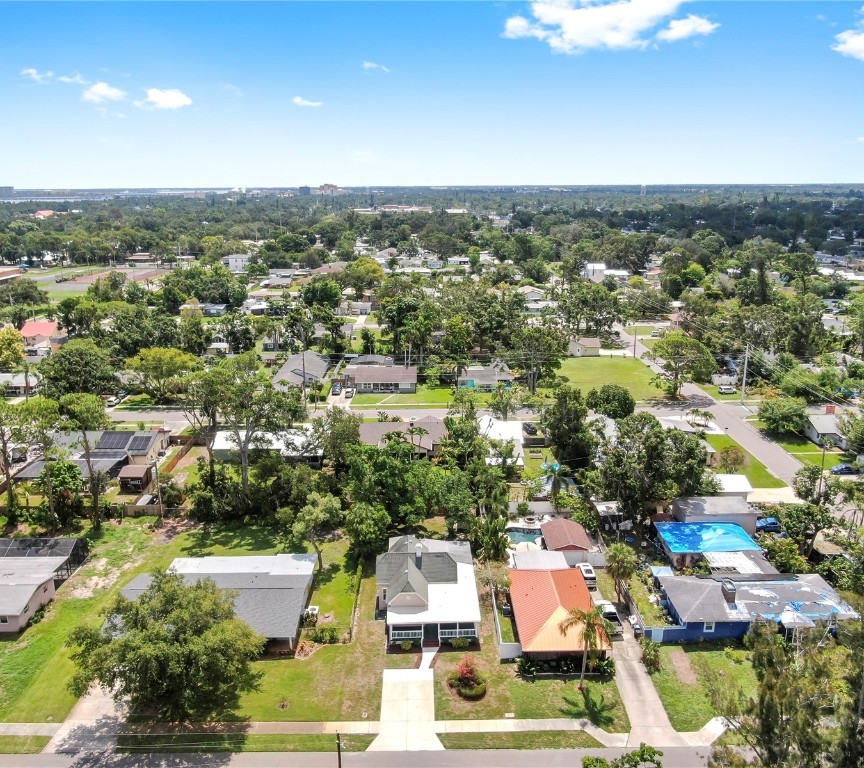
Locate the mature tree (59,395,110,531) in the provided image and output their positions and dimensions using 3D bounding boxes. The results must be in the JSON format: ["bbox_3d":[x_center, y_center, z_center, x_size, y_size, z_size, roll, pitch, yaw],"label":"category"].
[{"bbox_3d":[-50.071,11.496,104.044,7.500,20.500,7.500,-1,16,-1],"label":"mature tree"}]

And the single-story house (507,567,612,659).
[{"bbox_3d":[13.880,25.190,80.380,9.200,4.800,16.200,0,16,0],"label":"single-story house"}]

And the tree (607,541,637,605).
[{"bbox_3d":[22.530,22.540,84.070,3.700,7.800,3.700,0,16,0],"label":"tree"}]

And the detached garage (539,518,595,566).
[{"bbox_3d":[18.451,21.717,97.170,5.900,3.600,7.000,-1,16,-1],"label":"detached garage"}]

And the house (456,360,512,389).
[{"bbox_3d":[13.270,-1.800,176.560,13.600,4.700,12.500,0,16,0],"label":"house"}]

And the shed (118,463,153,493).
[{"bbox_3d":[-50.091,15.853,120.214,4.300,3.400,4.200,-1,16,-1],"label":"shed"}]

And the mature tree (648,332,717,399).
[{"bbox_3d":[57.781,-4.336,164.608,16.000,16.000,15.000,0,16,0],"label":"mature tree"}]

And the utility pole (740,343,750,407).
[{"bbox_3d":[72.206,-2.601,163.318,0.500,14.100,0.500,-1,16,-1],"label":"utility pole"}]

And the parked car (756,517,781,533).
[{"bbox_3d":[48.443,20.487,103.114,4.400,1.470,1.800,0,16,0],"label":"parked car"}]

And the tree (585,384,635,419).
[{"bbox_3d":[37.160,4.520,146.880,9.900,8.300,9.300,0,16,0],"label":"tree"}]

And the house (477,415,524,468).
[{"bbox_3d":[13.077,11.008,133.934,8.800,4.500,24.000,-1,16,-1],"label":"house"}]

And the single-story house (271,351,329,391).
[{"bbox_3d":[-34.026,-3.619,186.863,11.800,4.800,27.000,-1,16,-1],"label":"single-story house"}]

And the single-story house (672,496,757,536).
[{"bbox_3d":[41.187,19.328,103.974,10.200,3.300,6.300,0,16,0],"label":"single-story house"}]

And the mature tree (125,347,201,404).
[{"bbox_3d":[-63.380,-2.330,167.030,16.400,11.800,15.500,0,16,0],"label":"mature tree"}]

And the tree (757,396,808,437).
[{"bbox_3d":[68.530,6.710,138.760,8.800,8.100,8.800,0,16,0],"label":"tree"}]

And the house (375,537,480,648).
[{"bbox_3d":[-0.687,23.522,85.800,12.100,6.500,18.000,-1,16,-1],"label":"house"}]

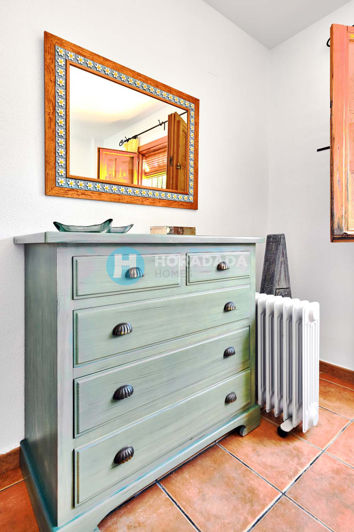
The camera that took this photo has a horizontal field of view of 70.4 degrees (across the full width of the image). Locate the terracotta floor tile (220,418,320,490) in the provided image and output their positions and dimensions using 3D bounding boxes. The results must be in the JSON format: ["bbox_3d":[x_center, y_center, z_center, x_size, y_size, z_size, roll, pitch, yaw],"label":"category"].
[{"bbox_3d":[0.425,0.841,1.150,0.325,0.016,0.320,-3,4,-37],"label":"terracotta floor tile"}]

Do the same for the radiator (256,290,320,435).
[{"bbox_3d":[0.528,0.493,1.313,0.213,0.656,0.376,-3,4,-37],"label":"radiator"}]

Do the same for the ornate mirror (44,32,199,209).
[{"bbox_3d":[-0.217,-0.662,1.321,0.858,0.672,0.032,-3,4,-37],"label":"ornate mirror"}]

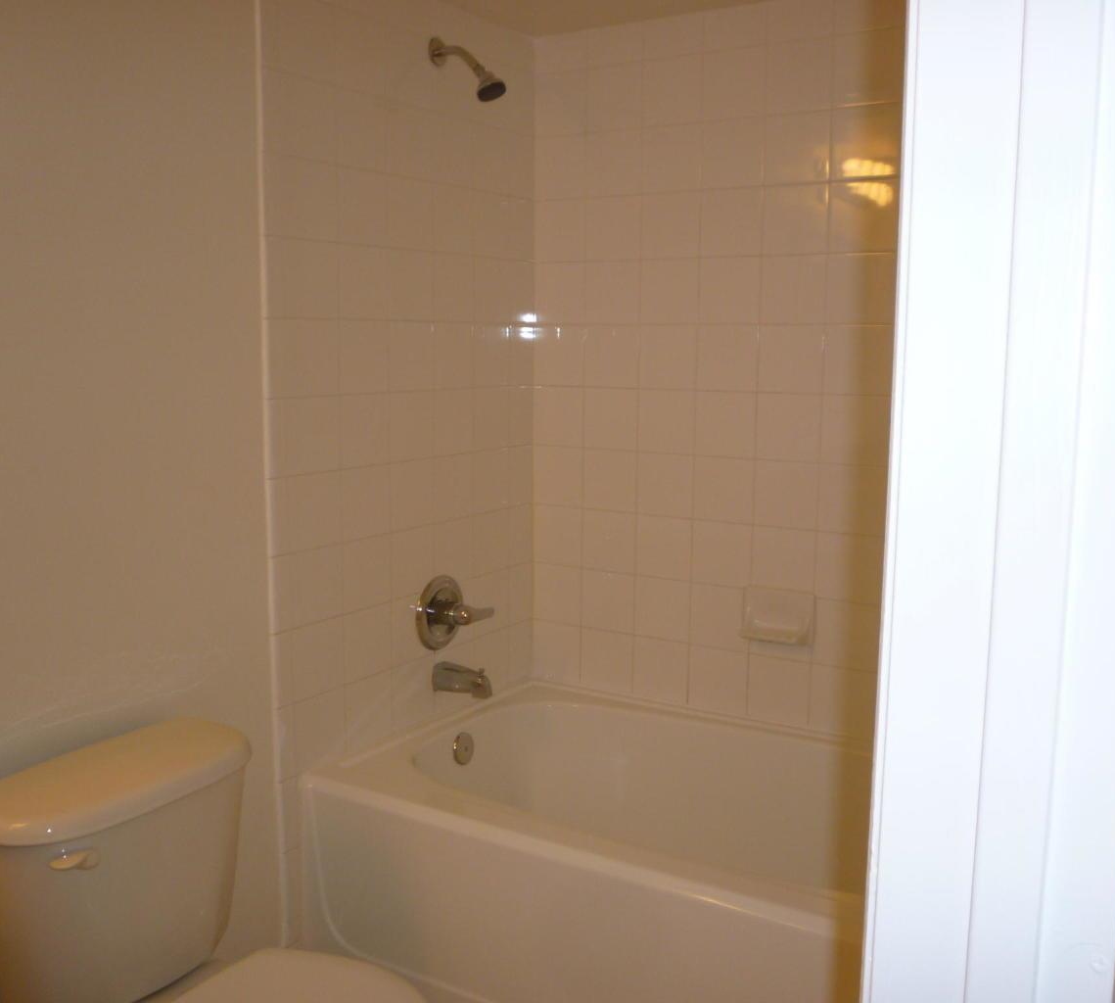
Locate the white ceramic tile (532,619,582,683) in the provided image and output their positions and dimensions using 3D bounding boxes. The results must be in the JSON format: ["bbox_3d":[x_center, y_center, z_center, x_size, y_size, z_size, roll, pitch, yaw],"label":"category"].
[{"bbox_3d":[0.000,0.391,2.953,0.151,0.152,0.008,5,9,32],"label":"white ceramic tile"}]

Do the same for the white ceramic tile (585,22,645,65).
[{"bbox_3d":[0.142,-1.078,2.643,0.151,0.081,0.010,6,10,32],"label":"white ceramic tile"}]

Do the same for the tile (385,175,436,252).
[{"bbox_3d":[-0.324,-0.621,2.420,0.010,0.151,0.150,6,10,32],"label":"tile"}]

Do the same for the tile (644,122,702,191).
[{"bbox_3d":[0.269,-0.798,2.613,0.151,0.151,0.010,5,9,32],"label":"tile"}]

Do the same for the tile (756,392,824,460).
[{"bbox_3d":[0.526,-0.168,2.552,0.152,0.152,0.009,5,9,32],"label":"tile"}]

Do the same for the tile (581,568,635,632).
[{"bbox_3d":[0.132,0.250,2.834,0.151,0.151,0.010,6,10,32],"label":"tile"}]

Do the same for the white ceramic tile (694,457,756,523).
[{"bbox_3d":[0.391,-0.027,2.633,0.149,0.149,0.010,6,10,32],"label":"white ceramic tile"}]

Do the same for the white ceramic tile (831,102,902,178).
[{"bbox_3d":[0.659,-0.761,2.373,0.151,0.151,0.010,5,9,32],"label":"white ceramic tile"}]

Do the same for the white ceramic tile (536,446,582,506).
[{"bbox_3d":[0.005,-0.064,2.876,0.150,0.149,0.010,6,10,32],"label":"white ceramic tile"}]

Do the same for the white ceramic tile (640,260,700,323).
[{"bbox_3d":[0.268,-0.497,2.672,0.152,0.152,0.009,5,9,32],"label":"white ceramic tile"}]

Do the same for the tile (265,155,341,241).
[{"bbox_3d":[-0.496,-0.584,2.153,0.010,0.151,0.185,6,10,32],"label":"tile"}]

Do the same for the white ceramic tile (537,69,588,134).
[{"bbox_3d":[0.012,-0.970,2.747,0.150,0.149,0.010,6,10,32],"label":"white ceramic tile"}]

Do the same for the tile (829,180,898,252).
[{"bbox_3d":[0.659,-0.613,2.407,0.152,0.152,0.009,5,9,32],"label":"tile"}]

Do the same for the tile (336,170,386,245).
[{"bbox_3d":[-0.404,-0.606,2.300,0.008,0.152,0.152,5,9,32],"label":"tile"}]

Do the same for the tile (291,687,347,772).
[{"bbox_3d":[-0.494,0.474,2.320,0.010,0.151,0.149,6,10,32],"label":"tile"}]

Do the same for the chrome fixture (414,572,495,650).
[{"bbox_3d":[-0.234,0.262,2.602,0.085,0.175,0.196,5,9,32],"label":"chrome fixture"}]

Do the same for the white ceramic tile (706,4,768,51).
[{"bbox_3d":[0.401,-1.058,2.497,0.152,0.086,0.009,6,10,32],"label":"white ceramic tile"}]

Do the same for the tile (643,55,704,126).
[{"bbox_3d":[0.270,-0.949,2.578,0.151,0.151,0.010,6,10,32],"label":"tile"}]

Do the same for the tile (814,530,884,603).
[{"bbox_3d":[0.651,0.150,2.504,0.152,0.152,0.009,6,10,32],"label":"tile"}]

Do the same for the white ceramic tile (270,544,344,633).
[{"bbox_3d":[-0.502,0.174,2.273,0.009,0.152,0.183,6,10,32],"label":"white ceramic tile"}]

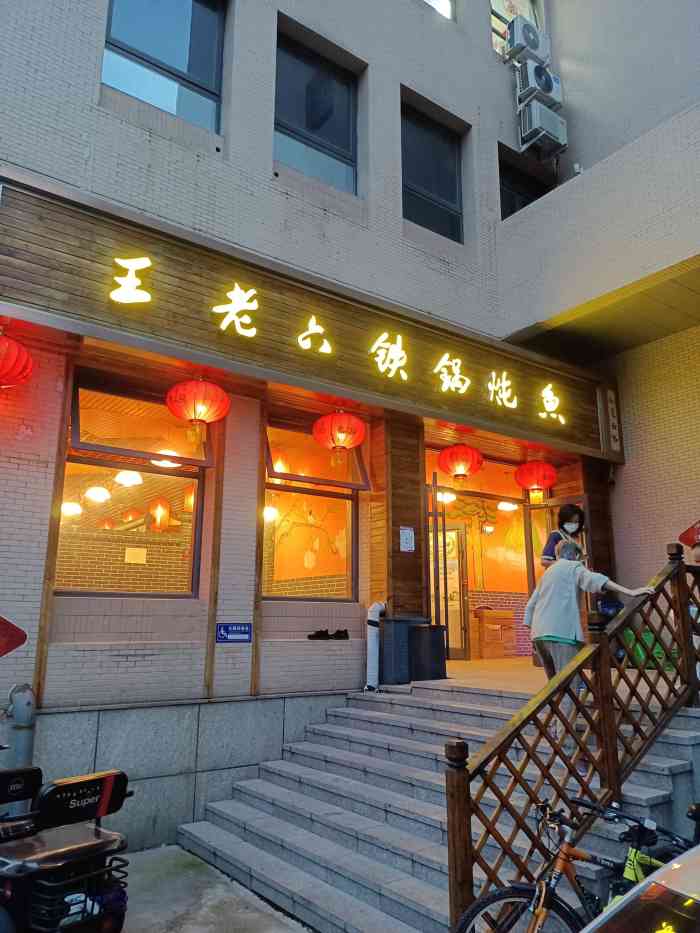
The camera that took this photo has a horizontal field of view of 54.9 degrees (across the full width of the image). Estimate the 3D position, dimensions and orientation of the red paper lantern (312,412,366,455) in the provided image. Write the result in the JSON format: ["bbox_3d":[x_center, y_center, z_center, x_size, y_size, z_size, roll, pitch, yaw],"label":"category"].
[{"bbox_3d":[-0.114,-0.364,7.675,0.600,0.420,0.600,0,-14,0],"label":"red paper lantern"}]

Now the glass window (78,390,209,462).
[{"bbox_3d":[-2.068,-0.411,6.805,1.380,0.800,0.080,10,-38,-35],"label":"glass window"}]

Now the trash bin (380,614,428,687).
[{"bbox_3d":[0.692,2.311,8.517,0.500,0.810,0.420,10,-17,-35],"label":"trash bin"}]

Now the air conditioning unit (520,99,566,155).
[{"bbox_3d":[3.364,-5.810,11.622,0.800,0.540,0.300,10,-17,-35],"label":"air conditioning unit"}]

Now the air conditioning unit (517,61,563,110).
[{"bbox_3d":[3.338,-6.622,11.831,0.820,0.550,0.290,10,-17,-35],"label":"air conditioning unit"}]

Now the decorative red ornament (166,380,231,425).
[{"bbox_3d":[-1.506,-0.636,6.701,0.610,0.430,0.610,0,-14,0],"label":"decorative red ornament"}]

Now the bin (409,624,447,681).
[{"bbox_3d":[0.876,2.196,7.958,0.460,0.620,0.410,10,-17,-35],"label":"bin"}]

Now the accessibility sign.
[{"bbox_3d":[-1.166,1.690,6.844,0.390,0.178,0.020,10,-17,-35],"label":"accessibility sign"}]

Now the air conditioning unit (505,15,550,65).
[{"bbox_3d":[3.111,-7.332,11.809,0.860,0.570,0.300,10,-17,-35],"label":"air conditioning unit"}]

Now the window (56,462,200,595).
[{"bbox_3d":[-2.155,0.618,6.703,1.430,1.310,0.090,10,-17,-35],"label":"window"}]

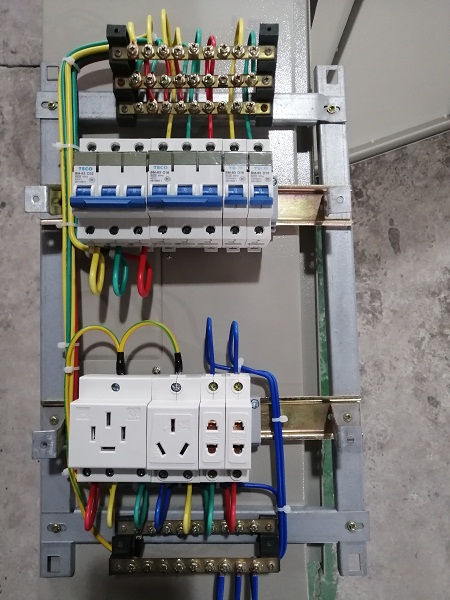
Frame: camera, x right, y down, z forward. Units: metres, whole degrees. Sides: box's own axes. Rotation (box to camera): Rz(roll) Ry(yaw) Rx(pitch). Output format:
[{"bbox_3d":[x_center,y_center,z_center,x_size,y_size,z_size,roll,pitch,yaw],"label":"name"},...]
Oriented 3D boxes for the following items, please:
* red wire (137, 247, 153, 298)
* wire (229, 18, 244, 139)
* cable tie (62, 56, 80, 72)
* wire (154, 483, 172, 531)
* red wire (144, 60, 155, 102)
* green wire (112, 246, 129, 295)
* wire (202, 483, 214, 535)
[{"bbox_3d":[-0.065,-0.022,0.379,0.013,0.025,0.037,-1,85,0],"label":"red wire"},{"bbox_3d":[0.009,-0.168,0.355,0.011,0.030,0.091,0,87,0],"label":"wire"},{"bbox_3d":[-0.122,-0.187,0.372,0.017,0.012,0.005,32,87,2],"label":"cable tie"},{"bbox_3d":[-0.046,0.156,0.352,0.011,0.022,0.035,0,87,0],"label":"wire"},{"bbox_3d":[-0.057,-0.165,0.353,0.007,0.014,0.032,0,87,0],"label":"red wire"},{"bbox_3d":[-0.083,-0.023,0.371,0.011,0.022,0.040,0,87,0],"label":"green wire"},{"bbox_3d":[-0.012,0.158,0.352,0.009,0.022,0.041,0,87,0],"label":"wire"}]

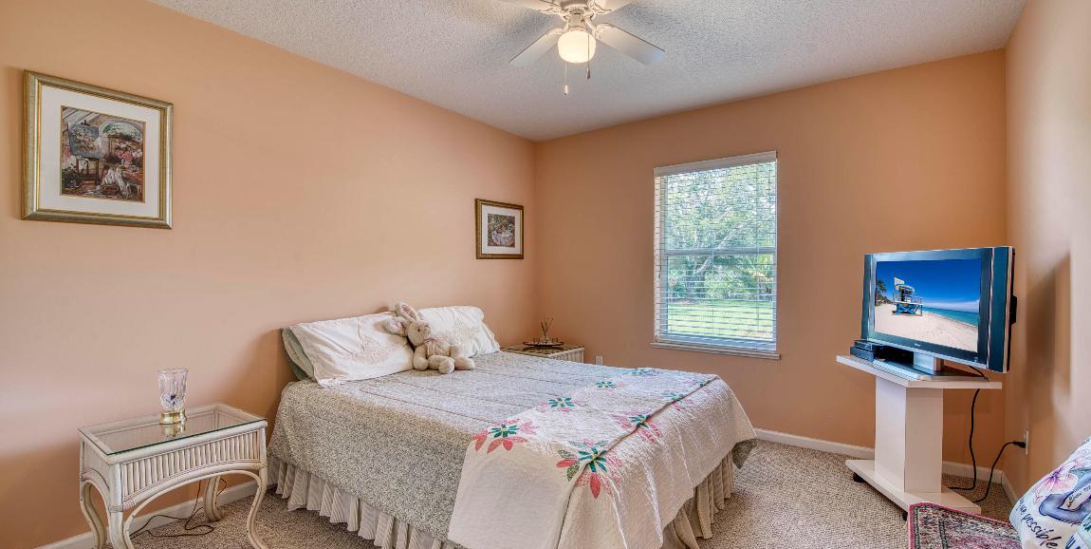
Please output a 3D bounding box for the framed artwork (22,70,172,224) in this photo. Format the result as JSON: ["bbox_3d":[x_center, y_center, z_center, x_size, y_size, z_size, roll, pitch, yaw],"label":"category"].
[{"bbox_3d":[-1.908,-0.508,1.971,0.030,0.590,0.460,0,0,37],"label":"framed artwork"}]

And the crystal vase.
[{"bbox_3d":[-1.569,0.508,1.915,0.100,0.214,0.100,0,0,37],"label":"crystal vase"}]

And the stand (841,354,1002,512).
[{"bbox_3d":[1.936,0.838,2.428,0.420,0.671,0.620,0,0,6],"label":"stand"}]

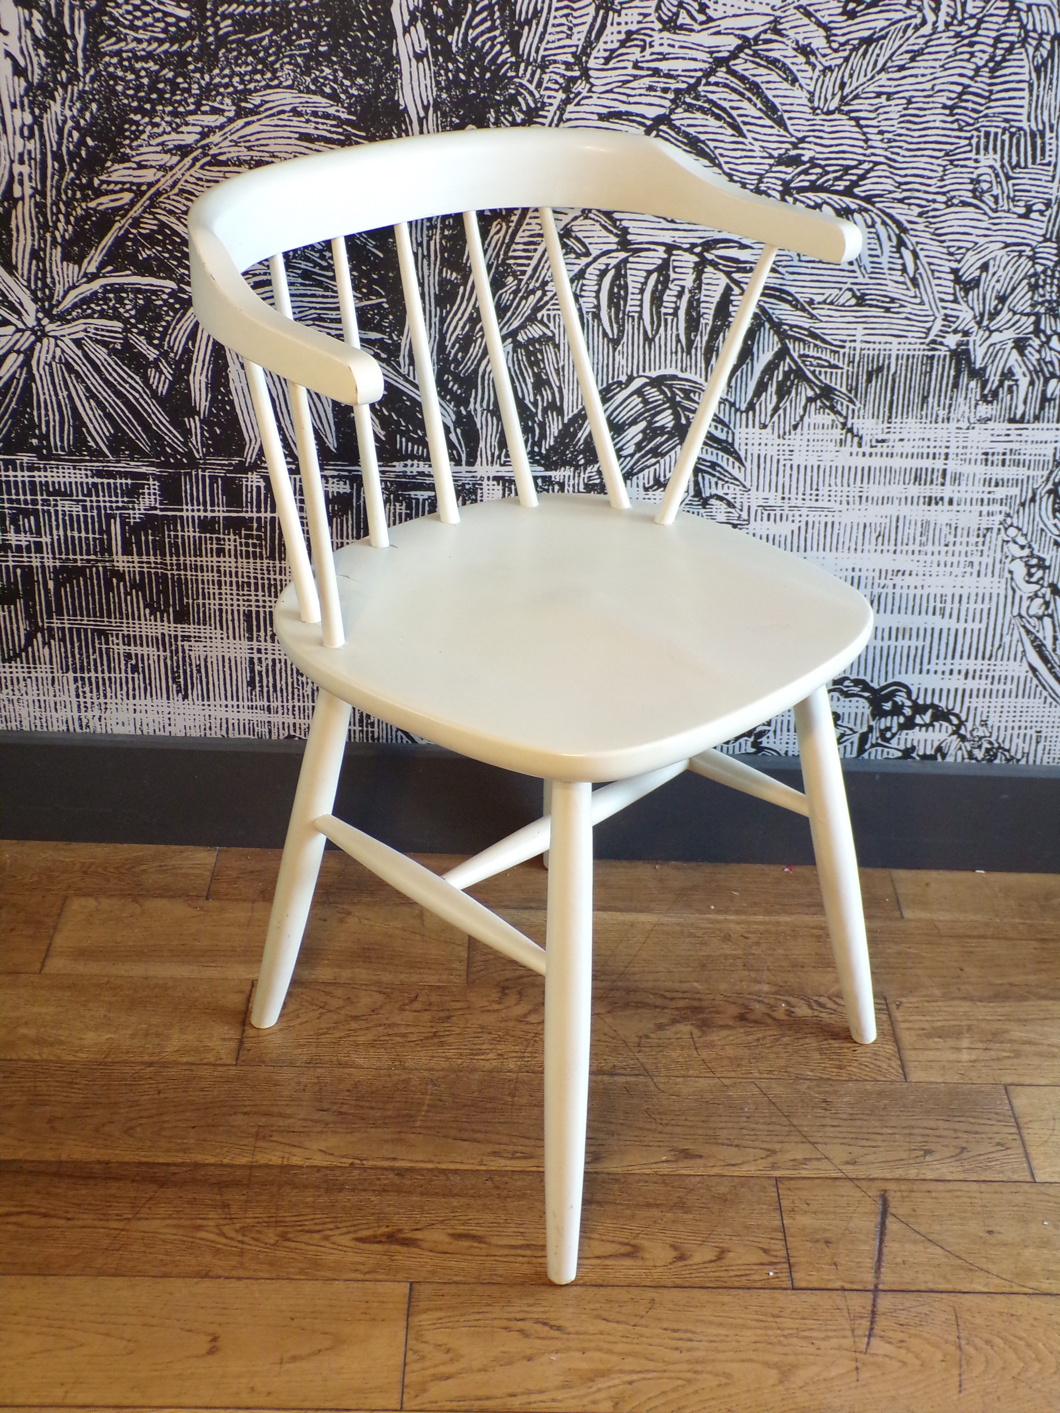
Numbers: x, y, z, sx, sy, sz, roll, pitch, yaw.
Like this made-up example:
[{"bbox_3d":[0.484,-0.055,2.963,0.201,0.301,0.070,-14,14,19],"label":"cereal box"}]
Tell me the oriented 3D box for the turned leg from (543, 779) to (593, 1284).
[{"bbox_3d":[0.028,0.245,1.276,0.034,0.422,0.034,1,18,0],"label":"turned leg"}]

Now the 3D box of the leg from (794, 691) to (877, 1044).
[{"bbox_3d":[0.262,0.144,1.456,0.032,0.429,0.032,-39,44,-26],"label":"leg"}]

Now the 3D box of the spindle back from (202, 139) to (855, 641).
[{"bbox_3d":[-0.037,-0.256,1.341,0.510,0.324,0.341,-25,41,-37],"label":"spindle back"}]

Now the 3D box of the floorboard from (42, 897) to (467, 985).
[{"bbox_3d":[-0.261,0.235,1.678,0.405,0.018,0.117,2,32,-1],"label":"floorboard"}]

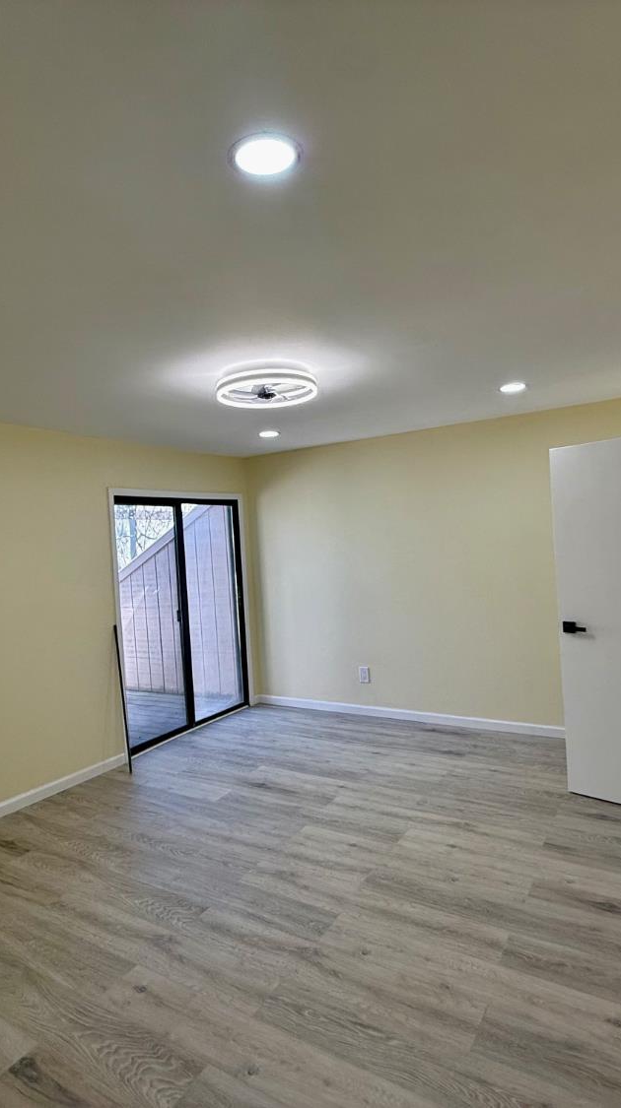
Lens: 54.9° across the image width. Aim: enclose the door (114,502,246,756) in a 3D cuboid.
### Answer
[{"bbox_3d":[-1.069,0.521,5.226,0.100,2.010,1.540,-3,1,31],"label":"door"}]

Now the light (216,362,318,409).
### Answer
[{"bbox_3d":[-0.216,-0.858,3.001,0.505,0.120,0.505,-3,1,0],"label":"light"}]

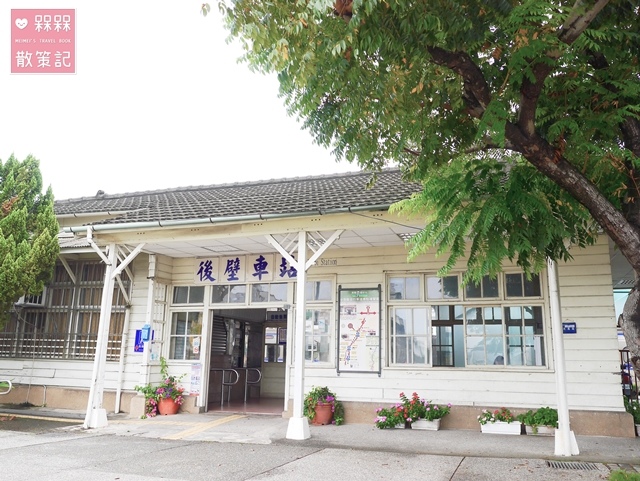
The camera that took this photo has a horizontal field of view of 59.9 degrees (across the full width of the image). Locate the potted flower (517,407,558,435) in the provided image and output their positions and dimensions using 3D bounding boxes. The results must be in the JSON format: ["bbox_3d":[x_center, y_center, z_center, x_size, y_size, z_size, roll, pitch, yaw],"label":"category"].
[{"bbox_3d":[3.581,2.961,9.056,0.700,0.450,0.300,-3,-13,17],"label":"potted flower"}]

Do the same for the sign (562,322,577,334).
[{"bbox_3d":[4.244,1.502,9.441,0.218,0.182,0.020,-3,-13,17],"label":"sign"}]

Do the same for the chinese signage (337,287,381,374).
[{"bbox_3d":[0.750,1.694,10.502,0.838,1.666,0.060,-3,-13,17],"label":"chinese signage"}]

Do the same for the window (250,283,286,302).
[{"bbox_3d":[-1.020,1.087,11.263,0.827,0.421,0.070,-3,-13,17],"label":"window"}]

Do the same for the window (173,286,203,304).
[{"bbox_3d":[-2.806,1.179,11.824,0.780,0.437,0.070,-3,-13,17],"label":"window"}]

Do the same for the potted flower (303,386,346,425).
[{"bbox_3d":[0.053,3.252,10.942,0.740,0.720,0.620,-3,-14,18],"label":"potted flower"}]

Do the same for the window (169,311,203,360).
[{"bbox_3d":[-2.816,1.990,11.649,0.790,1.056,0.070,-3,-13,17],"label":"window"}]

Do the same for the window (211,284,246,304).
[{"bbox_3d":[-2.105,1.228,12.666,0.880,0.480,0.070,-3,-14,18],"label":"window"}]

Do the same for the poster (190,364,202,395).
[{"bbox_3d":[-2.785,3.123,12.431,0.245,0.690,0.020,-3,-14,18],"label":"poster"}]

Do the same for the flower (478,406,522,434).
[{"bbox_3d":[3.178,3.183,9.828,0.700,0.455,0.290,-3,-14,18],"label":"flower"}]

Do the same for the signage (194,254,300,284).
[{"bbox_3d":[-1.687,0.645,12.647,2.700,0.640,0.060,-3,-14,18],"label":"signage"}]

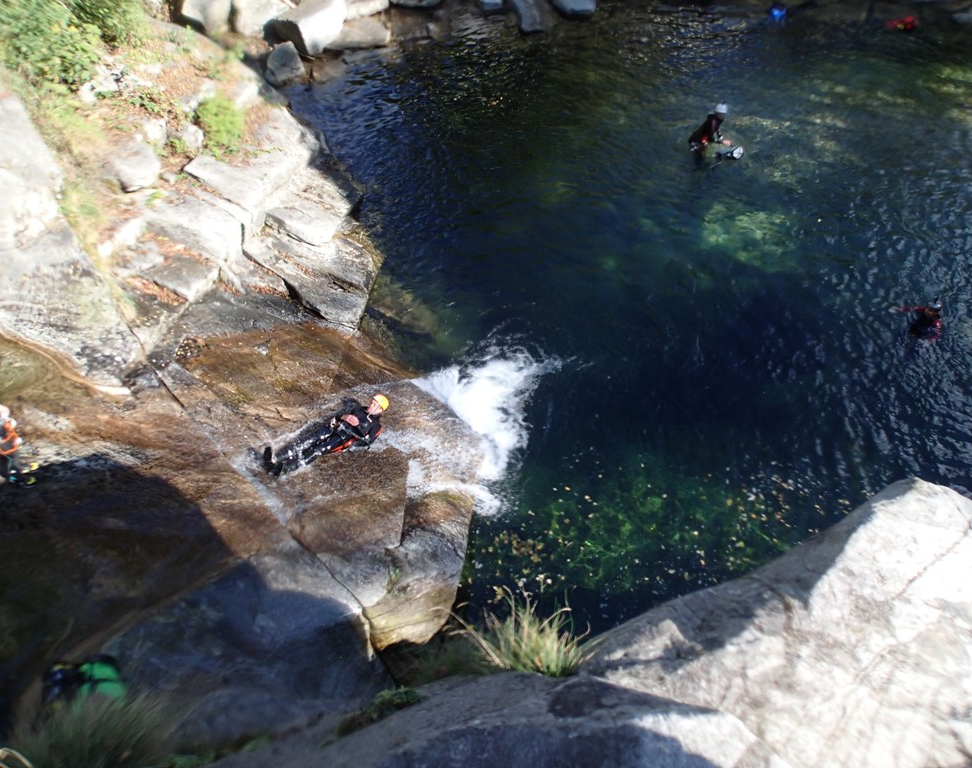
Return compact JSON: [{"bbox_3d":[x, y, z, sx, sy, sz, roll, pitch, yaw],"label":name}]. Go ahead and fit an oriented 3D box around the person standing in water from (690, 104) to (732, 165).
[{"bbox_3d":[3.899,-4.300,12.900,0.700,1.250,0.550,12,52,9],"label":"person standing in water"}]

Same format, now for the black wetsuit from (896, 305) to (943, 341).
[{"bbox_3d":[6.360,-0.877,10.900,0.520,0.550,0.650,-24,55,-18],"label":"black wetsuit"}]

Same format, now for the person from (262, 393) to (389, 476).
[{"bbox_3d":[-1.958,0.637,8.800,1.500,0.400,0.620,-30,56,-35],"label":"person"}]

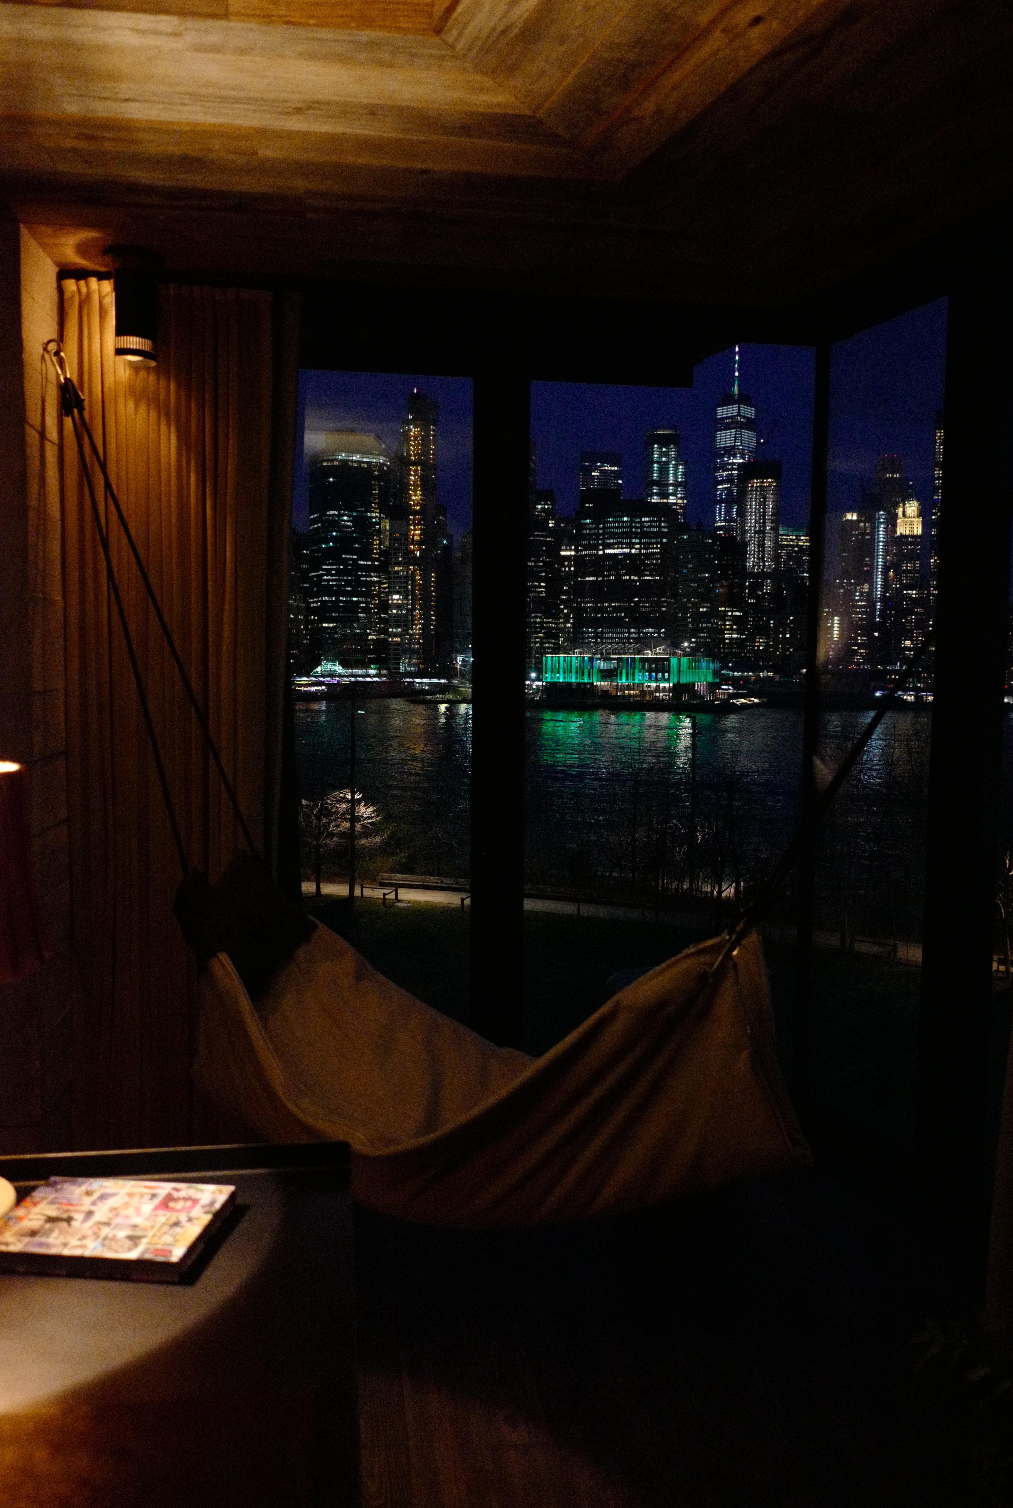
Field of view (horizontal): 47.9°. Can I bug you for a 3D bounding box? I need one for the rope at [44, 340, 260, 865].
[{"bbox_3d":[-1.032,-0.417,3.118,0.580,1.466,0.380,2,4,14],"label":"rope"}]

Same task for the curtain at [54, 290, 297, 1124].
[{"bbox_3d":[-0.989,-0.081,3.551,0.710,2.675,0.150,0,4,-7],"label":"curtain"}]

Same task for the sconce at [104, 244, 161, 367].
[{"bbox_3d":[-1.056,-1.257,3.232,0.155,0.295,0.155,0,4,-7],"label":"sconce"}]

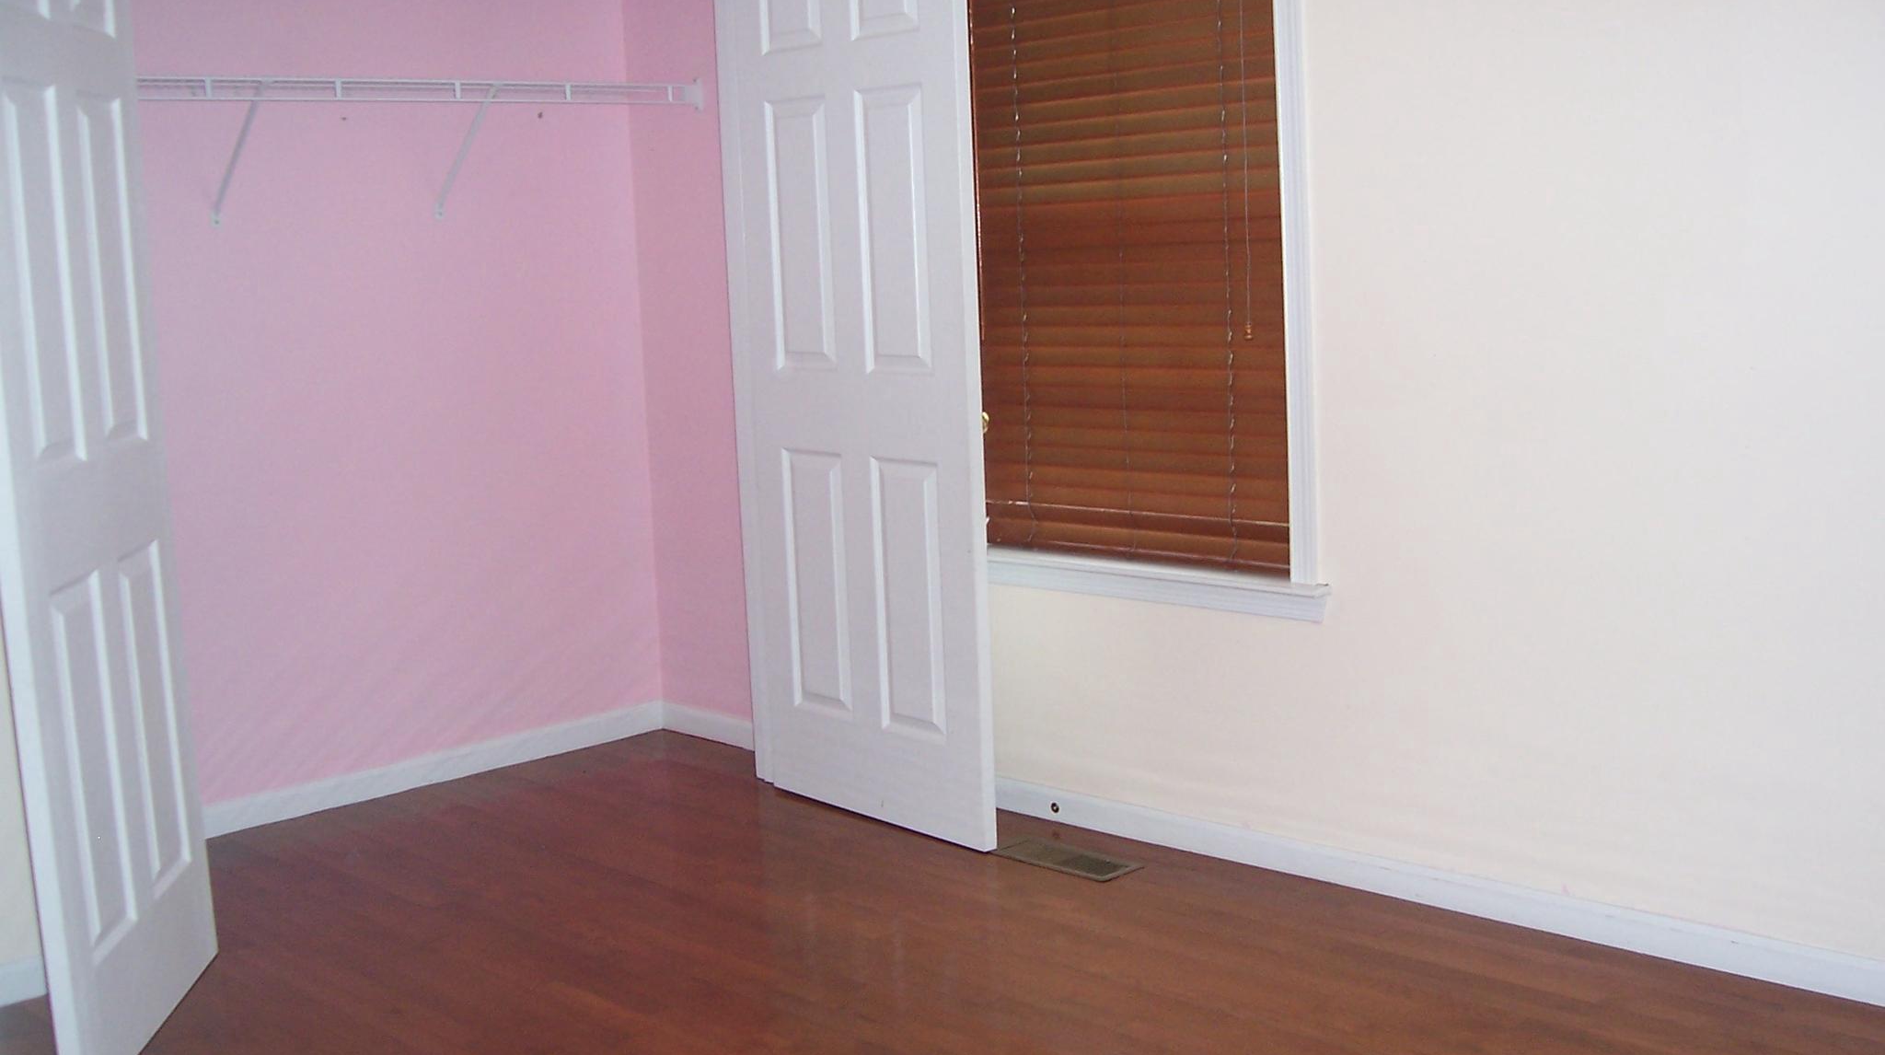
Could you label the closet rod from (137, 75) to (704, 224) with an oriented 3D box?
[{"bbox_3d":[-1.334,-0.858,4.473,1.720,0.327,0.331,-10,11,-44],"label":"closet rod"}]

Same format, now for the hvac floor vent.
[{"bbox_3d":[0.249,0.693,4.111,0.140,0.013,0.345,-10,11,-44],"label":"hvac floor vent"}]

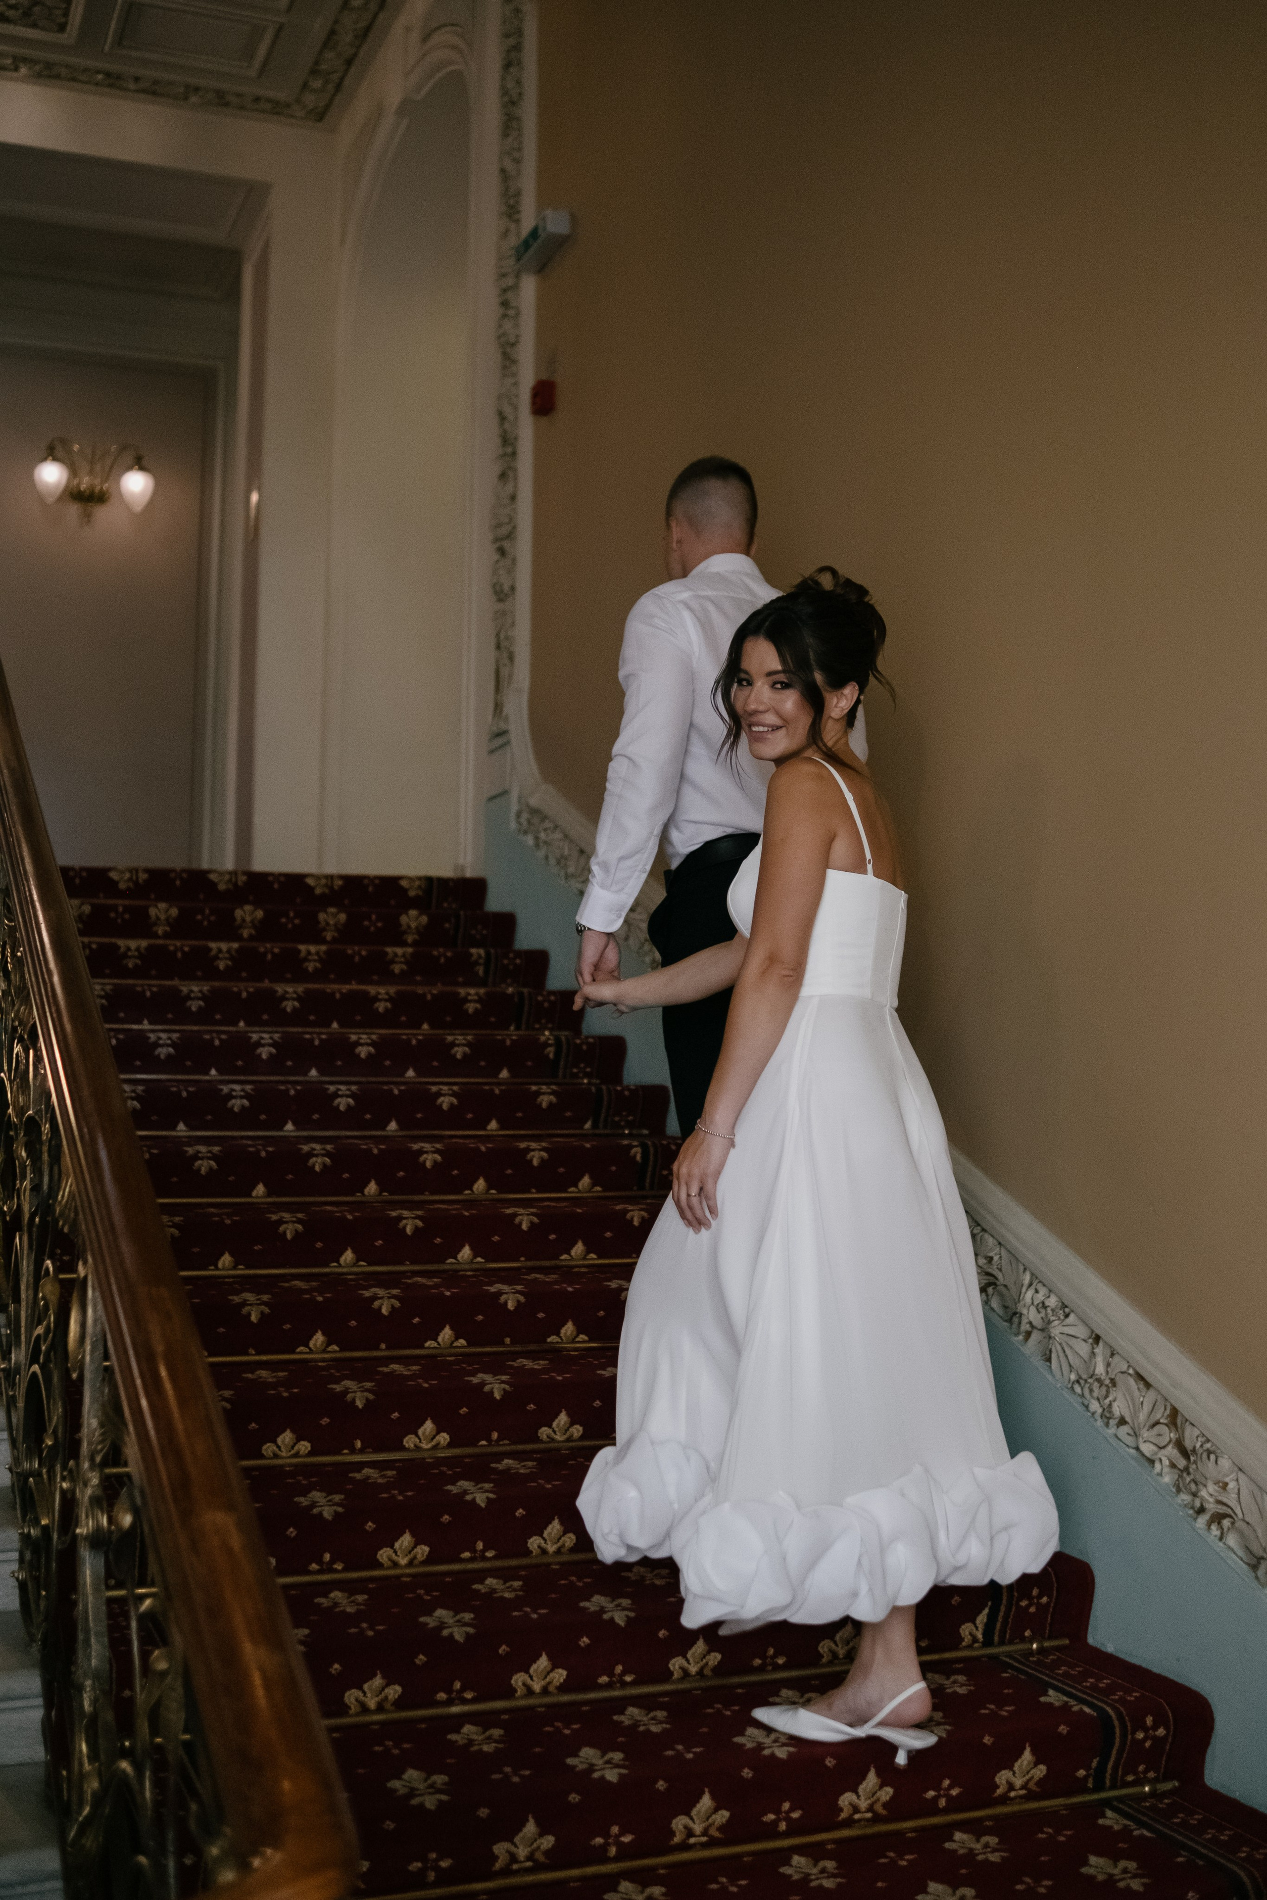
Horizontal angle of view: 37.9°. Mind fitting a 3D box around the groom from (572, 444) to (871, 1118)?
[{"bbox_3d":[0.171,0.034,3.420,0.560,1.870,0.460,3,-4,-28],"label":"groom"}]

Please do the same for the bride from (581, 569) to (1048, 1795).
[{"bbox_3d":[0.237,0.301,2.860,0.770,1.760,0.630,-2,-5,30],"label":"bride"}]

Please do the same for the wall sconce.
[{"bbox_3d":[-2.718,-2.365,9.300,0.600,0.380,0.300,2,-4,-20],"label":"wall sconce"}]

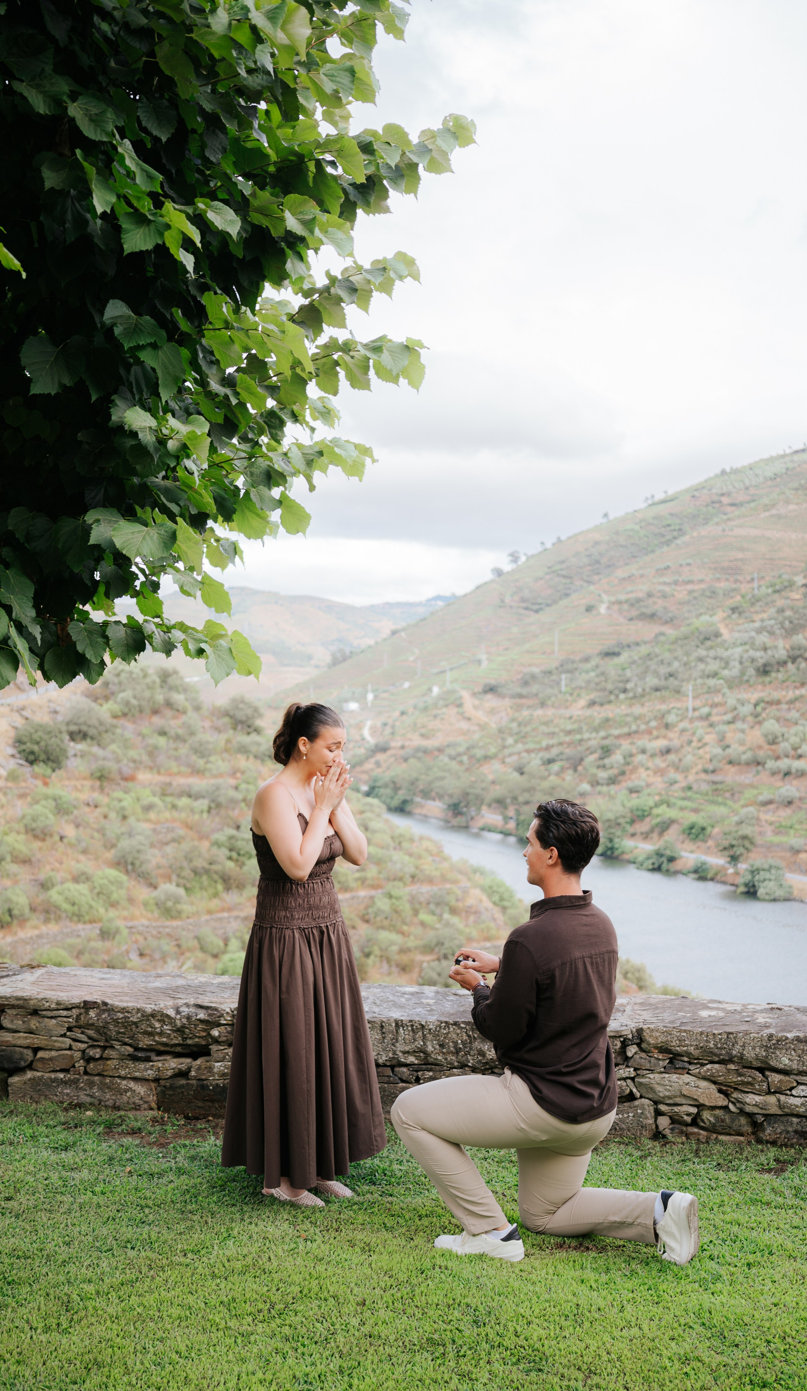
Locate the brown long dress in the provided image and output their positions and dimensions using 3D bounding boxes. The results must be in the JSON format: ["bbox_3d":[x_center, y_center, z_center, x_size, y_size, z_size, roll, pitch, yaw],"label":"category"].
[{"bbox_3d":[-0.333,0.980,4.480,0.480,1.180,0.500,0,1,37],"label":"brown long dress"}]

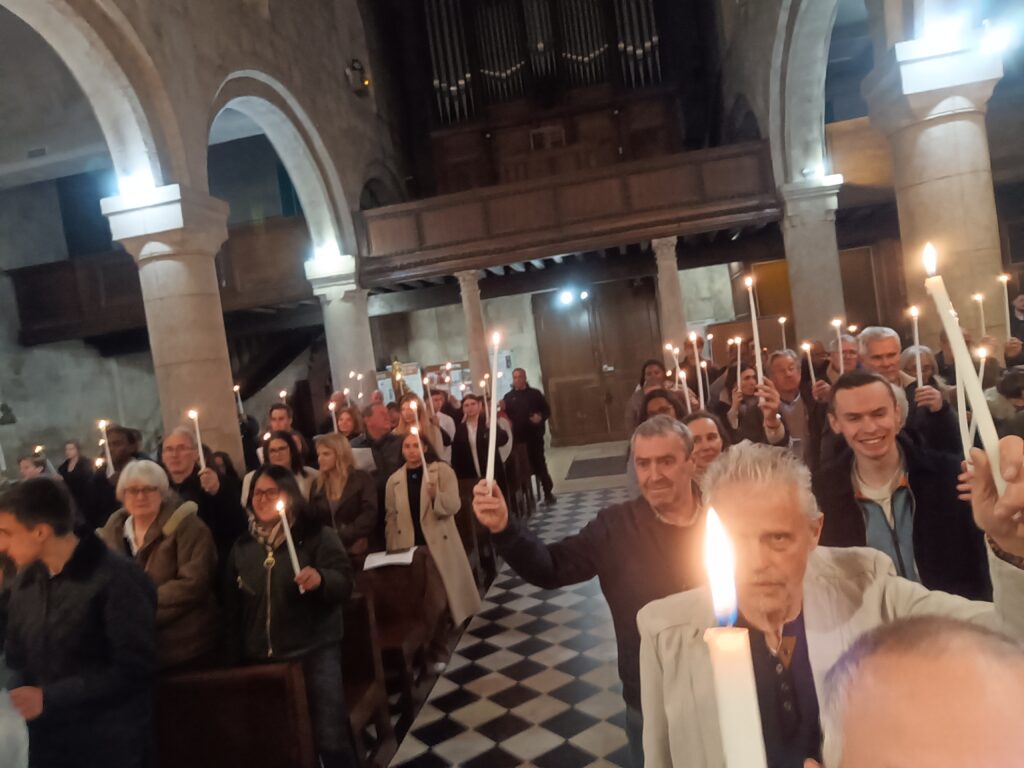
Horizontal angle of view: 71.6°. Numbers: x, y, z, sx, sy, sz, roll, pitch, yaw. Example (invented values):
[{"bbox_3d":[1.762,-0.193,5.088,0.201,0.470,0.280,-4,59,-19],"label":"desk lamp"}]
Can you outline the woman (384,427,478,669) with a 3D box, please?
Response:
[{"bbox_3d":[-0.573,1.096,4.799,0.560,1.590,0.420,-8,1,5],"label":"woman"}]

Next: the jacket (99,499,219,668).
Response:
[{"bbox_3d":[-1.582,0.897,3.177,0.560,0.760,0.380,-8,1,8],"label":"jacket"}]

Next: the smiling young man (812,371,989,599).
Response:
[{"bbox_3d":[1.195,0.809,2.092,0.550,1.720,0.420,-8,2,20],"label":"smiling young man"}]

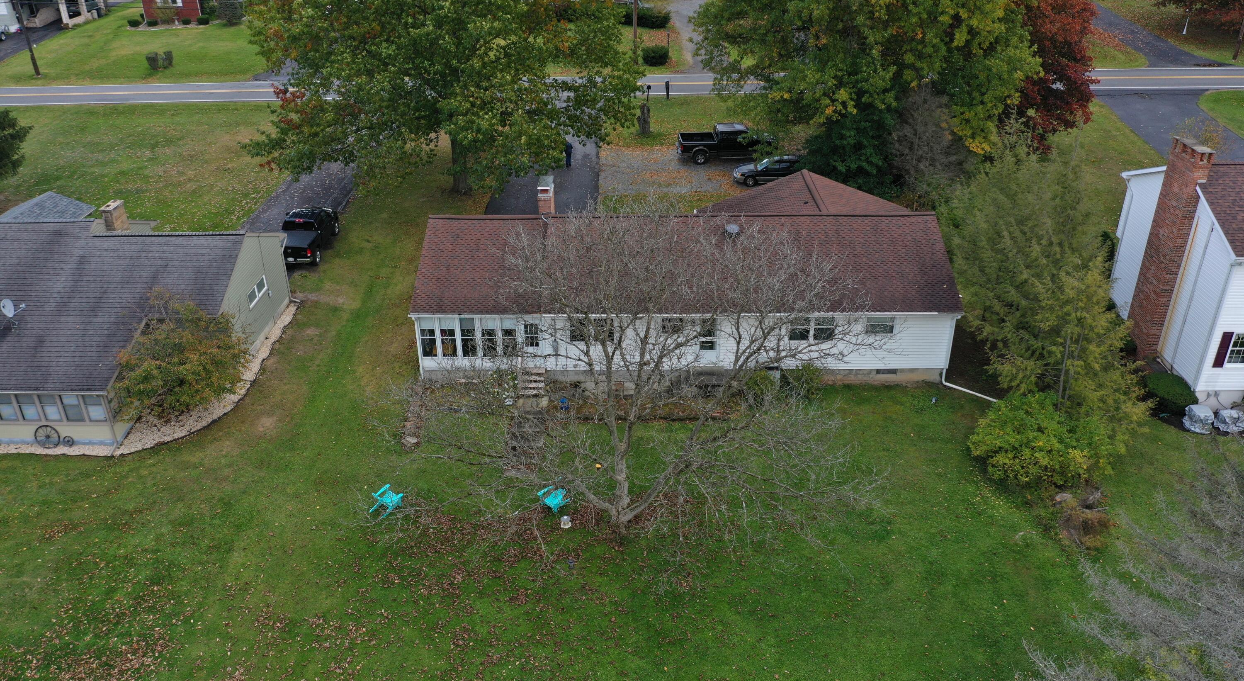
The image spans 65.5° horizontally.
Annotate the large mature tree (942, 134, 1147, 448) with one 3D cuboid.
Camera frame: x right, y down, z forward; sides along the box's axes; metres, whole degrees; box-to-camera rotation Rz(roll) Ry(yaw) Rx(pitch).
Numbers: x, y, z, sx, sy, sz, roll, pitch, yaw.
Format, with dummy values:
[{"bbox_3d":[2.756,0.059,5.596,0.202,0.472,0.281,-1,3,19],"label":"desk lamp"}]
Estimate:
[{"bbox_3d":[13.292,-1.591,31.400,6.500,9.300,6.200,0,27,0],"label":"large mature tree"}]

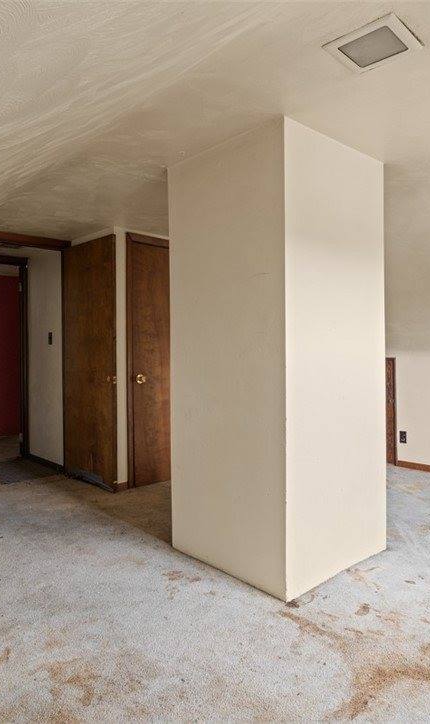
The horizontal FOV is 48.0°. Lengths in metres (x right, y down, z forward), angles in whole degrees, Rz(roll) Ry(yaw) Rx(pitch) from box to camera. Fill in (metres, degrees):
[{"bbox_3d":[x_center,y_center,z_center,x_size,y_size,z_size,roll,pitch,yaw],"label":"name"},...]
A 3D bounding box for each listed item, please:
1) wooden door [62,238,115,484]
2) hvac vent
[{"bbox_3d":[-1.051,0.013,4.068,0.760,2.026,0.036,0,1,43],"label":"wooden door"},{"bbox_3d":[0.534,-1.061,1.634,0.237,0.020,0.232,0,1,44],"label":"hvac vent"}]

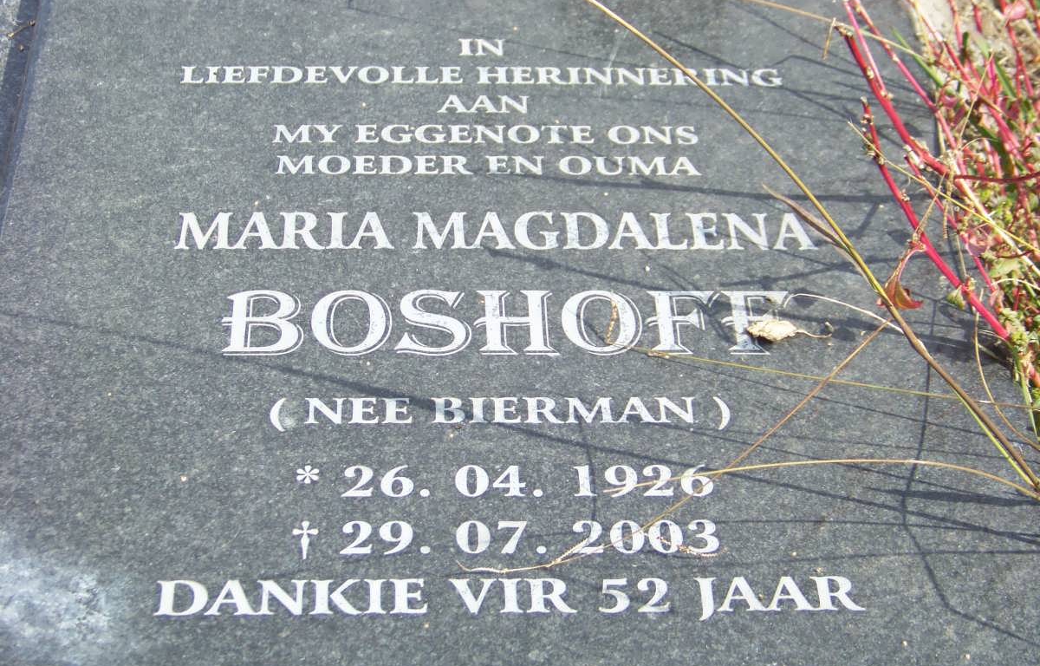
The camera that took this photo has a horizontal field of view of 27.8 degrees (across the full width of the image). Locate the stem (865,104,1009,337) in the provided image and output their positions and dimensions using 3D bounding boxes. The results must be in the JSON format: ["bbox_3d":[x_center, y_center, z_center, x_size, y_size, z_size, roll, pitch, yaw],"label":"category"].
[{"bbox_3d":[0.262,-0.069,1.336,0.024,0.201,0.018,-27,29,20],"label":"stem"}]

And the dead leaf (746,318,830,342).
[{"bbox_3d":[0.177,-0.002,1.387,0.054,0.008,0.015,2,42,-1],"label":"dead leaf"}]

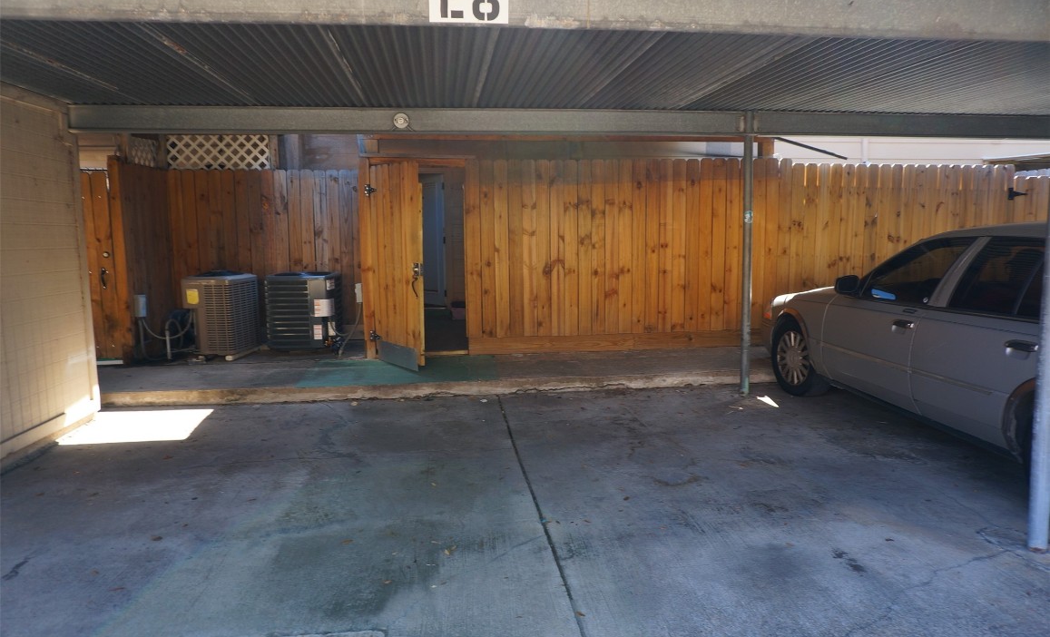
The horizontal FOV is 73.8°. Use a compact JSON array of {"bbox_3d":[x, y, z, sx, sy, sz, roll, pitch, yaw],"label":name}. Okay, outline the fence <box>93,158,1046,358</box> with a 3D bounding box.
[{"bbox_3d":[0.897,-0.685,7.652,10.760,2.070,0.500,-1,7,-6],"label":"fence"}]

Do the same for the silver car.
[{"bbox_3d":[3.283,0.095,4.218,1.980,1.440,5.380,-1,7,-3],"label":"silver car"}]

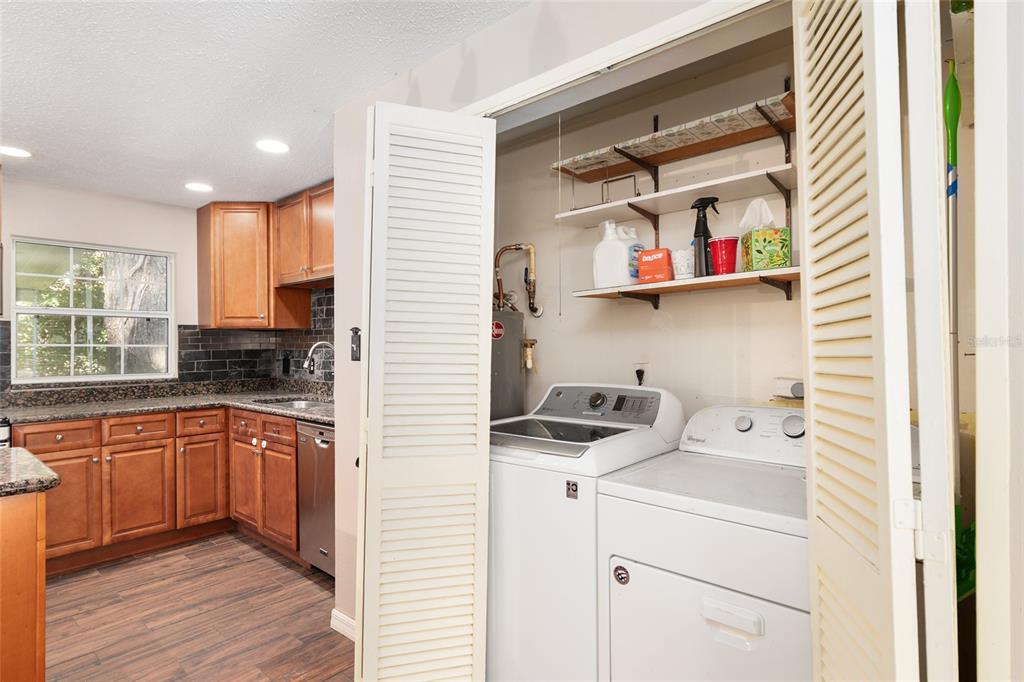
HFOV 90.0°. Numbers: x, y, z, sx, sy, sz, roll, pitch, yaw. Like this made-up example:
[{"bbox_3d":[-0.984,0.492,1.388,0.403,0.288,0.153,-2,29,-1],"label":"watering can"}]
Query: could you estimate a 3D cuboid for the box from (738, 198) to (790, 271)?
[{"bbox_3d":[0.799,-0.328,1.624,0.110,0.228,0.110,-1,-1,9],"label":"box"}]

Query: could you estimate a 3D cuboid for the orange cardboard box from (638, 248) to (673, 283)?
[{"bbox_3d":[0.519,-0.261,1.841,0.104,0.121,0.070,-1,-1,30],"label":"orange cardboard box"}]

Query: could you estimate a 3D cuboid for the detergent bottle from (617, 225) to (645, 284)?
[{"bbox_3d":[0.467,-0.317,1.973,0.128,0.243,0.090,-1,-1,30],"label":"detergent bottle"}]

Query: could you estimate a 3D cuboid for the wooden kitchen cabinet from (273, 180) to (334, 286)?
[{"bbox_3d":[-1.260,-0.697,3.503,0.950,0.612,0.325,-1,-2,41],"label":"wooden kitchen cabinet"}]

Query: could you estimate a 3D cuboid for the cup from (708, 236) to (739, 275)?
[{"bbox_3d":[0.690,-0.269,1.668,0.094,0.118,0.094,-1,-2,41],"label":"cup"}]

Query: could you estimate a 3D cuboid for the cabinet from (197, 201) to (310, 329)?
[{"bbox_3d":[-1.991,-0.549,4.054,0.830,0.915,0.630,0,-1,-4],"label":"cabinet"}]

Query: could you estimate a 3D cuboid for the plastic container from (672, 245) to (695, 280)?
[{"bbox_3d":[0.603,-0.264,1.793,0.085,0.118,0.085,-1,-2,41],"label":"plastic container"}]

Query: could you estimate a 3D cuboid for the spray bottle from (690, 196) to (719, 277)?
[{"bbox_3d":[0.645,-0.345,1.719,0.098,0.272,0.062,-1,-1,28],"label":"spray bottle"}]

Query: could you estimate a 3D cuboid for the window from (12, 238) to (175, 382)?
[{"bbox_3d":[-2.802,-0.186,3.484,0.080,0.924,0.870,-1,-2,41],"label":"window"}]

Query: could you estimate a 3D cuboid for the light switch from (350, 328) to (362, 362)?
[{"bbox_3d":[-0.658,0.013,2.160,0.055,0.145,0.030,-1,-2,41],"label":"light switch"}]

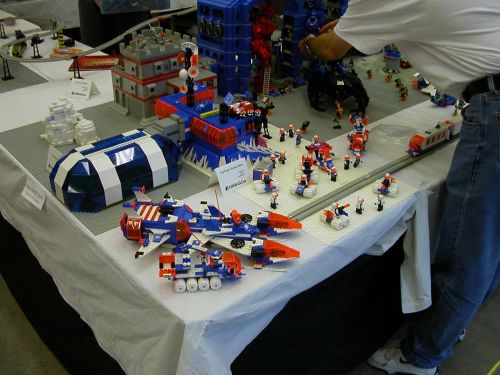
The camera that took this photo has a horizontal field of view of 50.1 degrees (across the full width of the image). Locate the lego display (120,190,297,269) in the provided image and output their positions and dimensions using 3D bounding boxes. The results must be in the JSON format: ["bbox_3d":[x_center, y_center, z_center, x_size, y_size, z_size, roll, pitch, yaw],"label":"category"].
[{"bbox_3d":[-0.079,0.092,1.210,0.392,0.115,0.185,6,32,6],"label":"lego display"}]

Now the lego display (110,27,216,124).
[{"bbox_3d":[-0.314,-0.412,1.896,0.305,0.250,0.260,-24,40,-36],"label":"lego display"}]

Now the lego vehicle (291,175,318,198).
[{"bbox_3d":[0.147,-0.009,1.447,0.058,0.052,0.052,11,33,14],"label":"lego vehicle"}]

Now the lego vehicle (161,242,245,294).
[{"bbox_3d":[-0.103,0.164,1.116,0.170,0.075,0.074,-4,30,-6],"label":"lego vehicle"}]

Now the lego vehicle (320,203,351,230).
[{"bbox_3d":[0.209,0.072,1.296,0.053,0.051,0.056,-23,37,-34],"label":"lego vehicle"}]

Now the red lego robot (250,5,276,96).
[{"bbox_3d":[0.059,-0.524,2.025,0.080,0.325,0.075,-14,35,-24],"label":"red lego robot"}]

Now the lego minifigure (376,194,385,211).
[{"bbox_3d":[0.337,0.041,1.382,0.022,0.045,0.018,-24,40,-36],"label":"lego minifigure"}]

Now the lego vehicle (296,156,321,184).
[{"bbox_3d":[0.167,-0.053,1.504,0.058,0.070,0.055,11,33,14],"label":"lego vehicle"}]

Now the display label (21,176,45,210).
[{"bbox_3d":[-0.591,0.016,1.464,0.115,0.053,0.006,31,14,39],"label":"display label"}]

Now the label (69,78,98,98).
[{"bbox_3d":[-0.652,-0.389,2.081,0.097,0.065,0.078,7,31,13],"label":"label"}]

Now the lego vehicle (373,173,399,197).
[{"bbox_3d":[0.364,-0.007,1.430,0.058,0.052,0.046,10,32,17],"label":"lego vehicle"}]

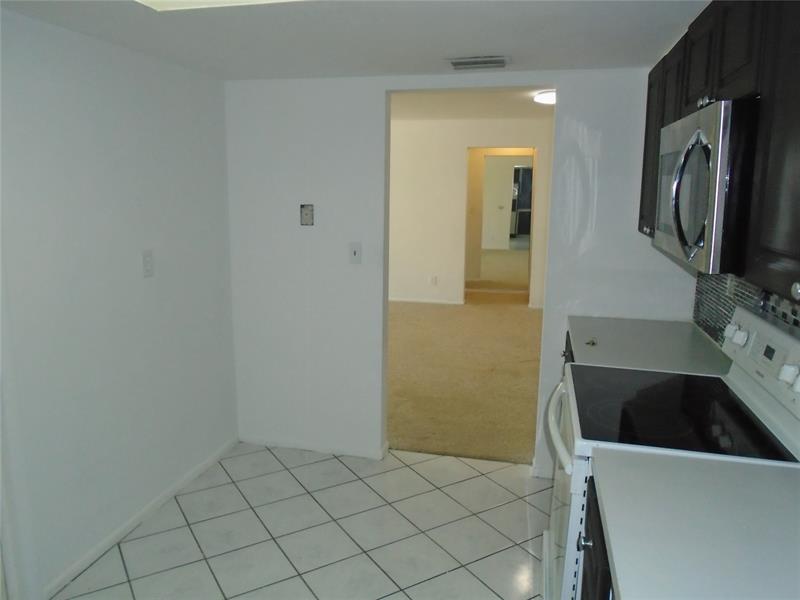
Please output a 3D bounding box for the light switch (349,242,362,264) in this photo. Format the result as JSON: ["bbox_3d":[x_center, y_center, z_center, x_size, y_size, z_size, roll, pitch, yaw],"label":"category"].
[{"bbox_3d":[-0.247,-0.260,3.354,0.071,0.118,0.012,3,11,13],"label":"light switch"}]

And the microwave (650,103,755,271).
[{"bbox_3d":[0.984,-0.310,1.681,0.395,0.400,0.757,3,11,13],"label":"microwave"}]

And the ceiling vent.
[{"bbox_3d":[0.369,-1.094,2.791,0.275,0.020,0.220,3,11,13],"label":"ceiling vent"}]

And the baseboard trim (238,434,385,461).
[{"bbox_3d":[-0.552,0.886,3.640,0.937,0.070,0.014,3,11,13],"label":"baseboard trim"}]

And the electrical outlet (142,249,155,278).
[{"bbox_3d":[-1.195,-0.172,2.856,0.012,0.121,0.071,3,11,13],"label":"electrical outlet"}]

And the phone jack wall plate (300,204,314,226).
[{"bbox_3d":[-0.533,-0.487,3.462,0.081,0.118,0.022,3,11,13],"label":"phone jack wall plate"}]

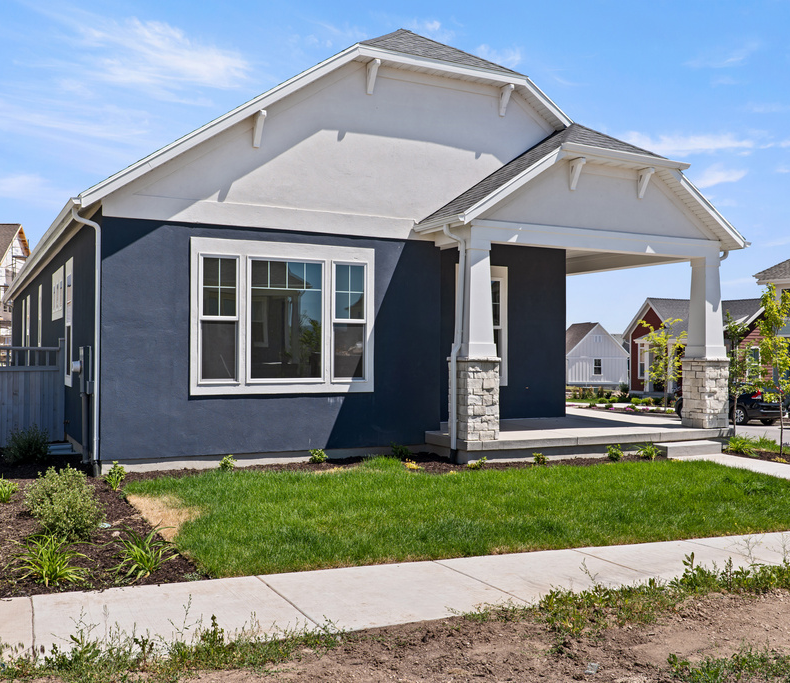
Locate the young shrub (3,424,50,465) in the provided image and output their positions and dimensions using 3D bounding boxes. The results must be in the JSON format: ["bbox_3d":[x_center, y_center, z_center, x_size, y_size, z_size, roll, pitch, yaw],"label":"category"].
[{"bbox_3d":[-5.354,1.497,12.400,0.660,0.580,0.640,1,-1,-27],"label":"young shrub"}]

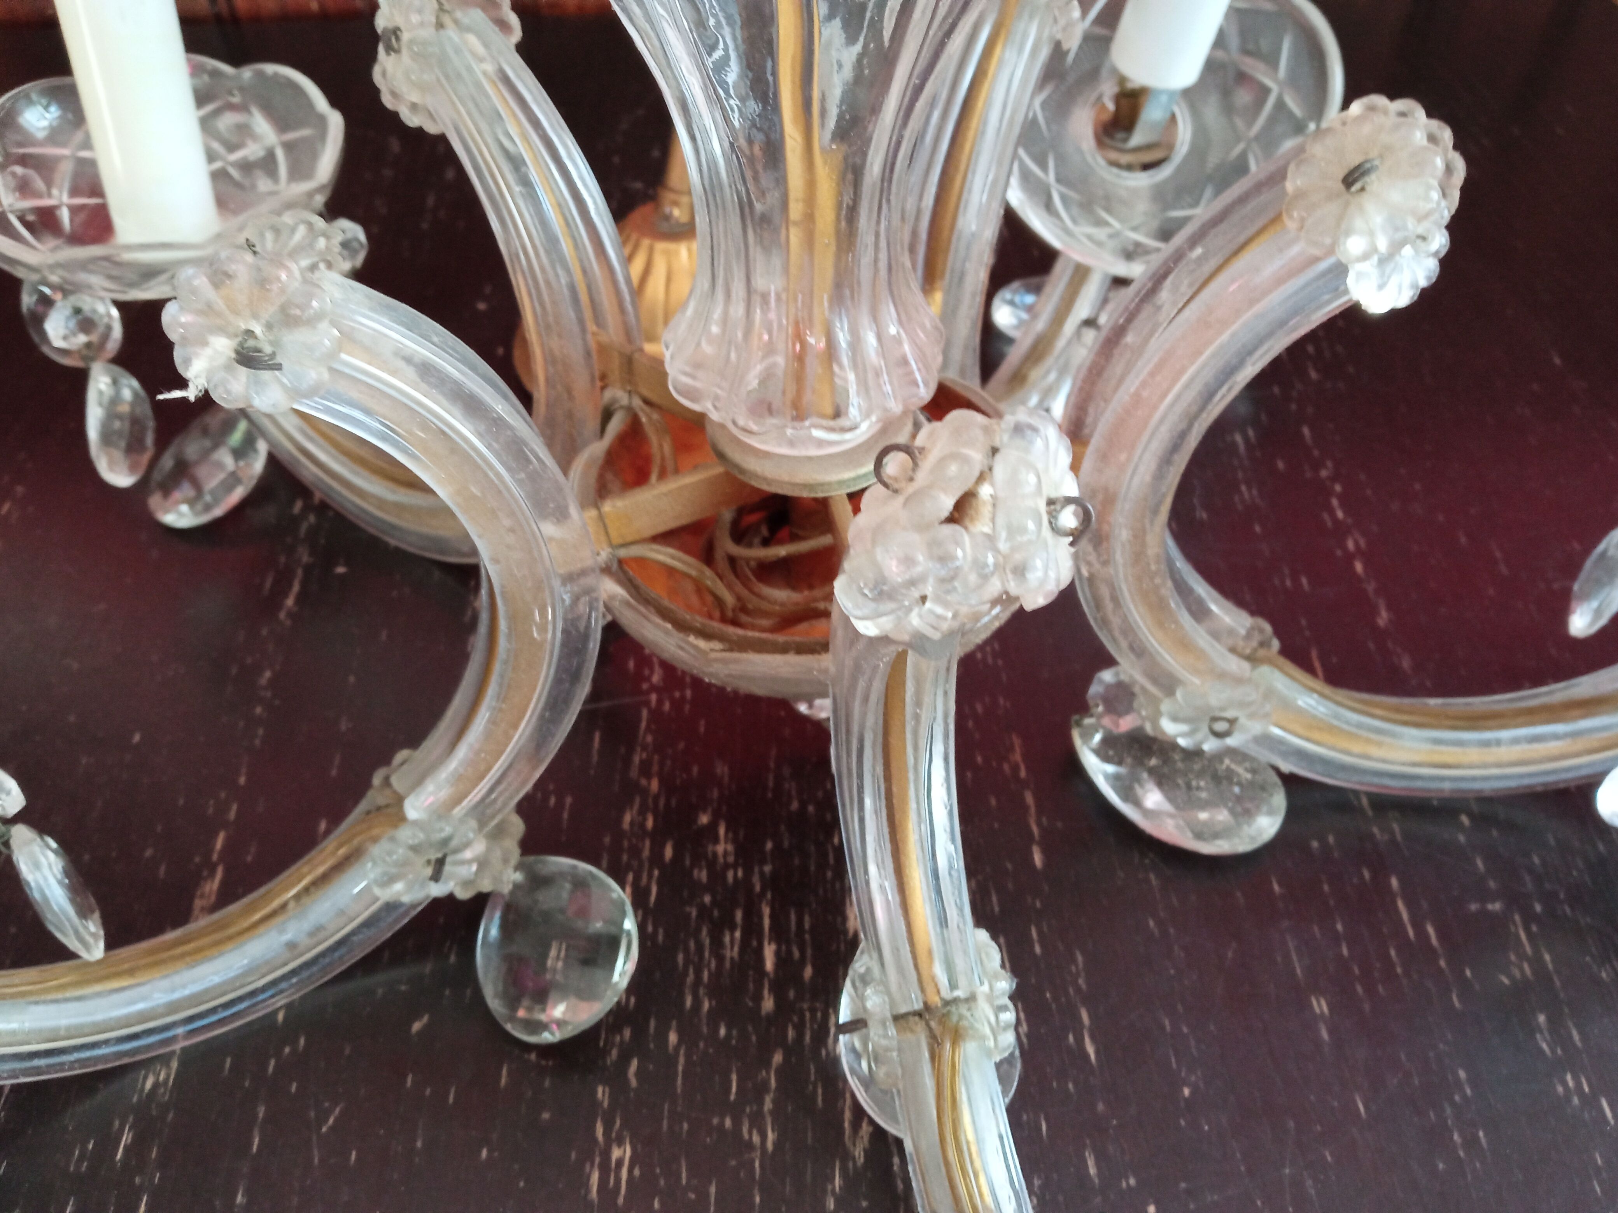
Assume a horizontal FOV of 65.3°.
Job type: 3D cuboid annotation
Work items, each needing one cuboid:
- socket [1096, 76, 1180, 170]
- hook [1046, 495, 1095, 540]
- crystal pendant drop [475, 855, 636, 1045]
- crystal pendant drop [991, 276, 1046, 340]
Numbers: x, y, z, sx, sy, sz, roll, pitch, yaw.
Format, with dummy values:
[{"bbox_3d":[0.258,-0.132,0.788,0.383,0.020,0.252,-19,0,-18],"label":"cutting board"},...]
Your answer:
[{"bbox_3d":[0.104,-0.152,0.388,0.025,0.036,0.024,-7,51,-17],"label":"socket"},{"bbox_3d":[0.032,-0.011,0.156,0.006,0.006,0.003,1,4,12],"label":"hook"},{"bbox_3d":[-0.058,0.074,0.281,0.037,0.013,0.048,-25,62,-21],"label":"crystal pendant drop"},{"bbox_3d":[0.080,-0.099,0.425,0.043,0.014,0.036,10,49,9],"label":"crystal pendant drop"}]

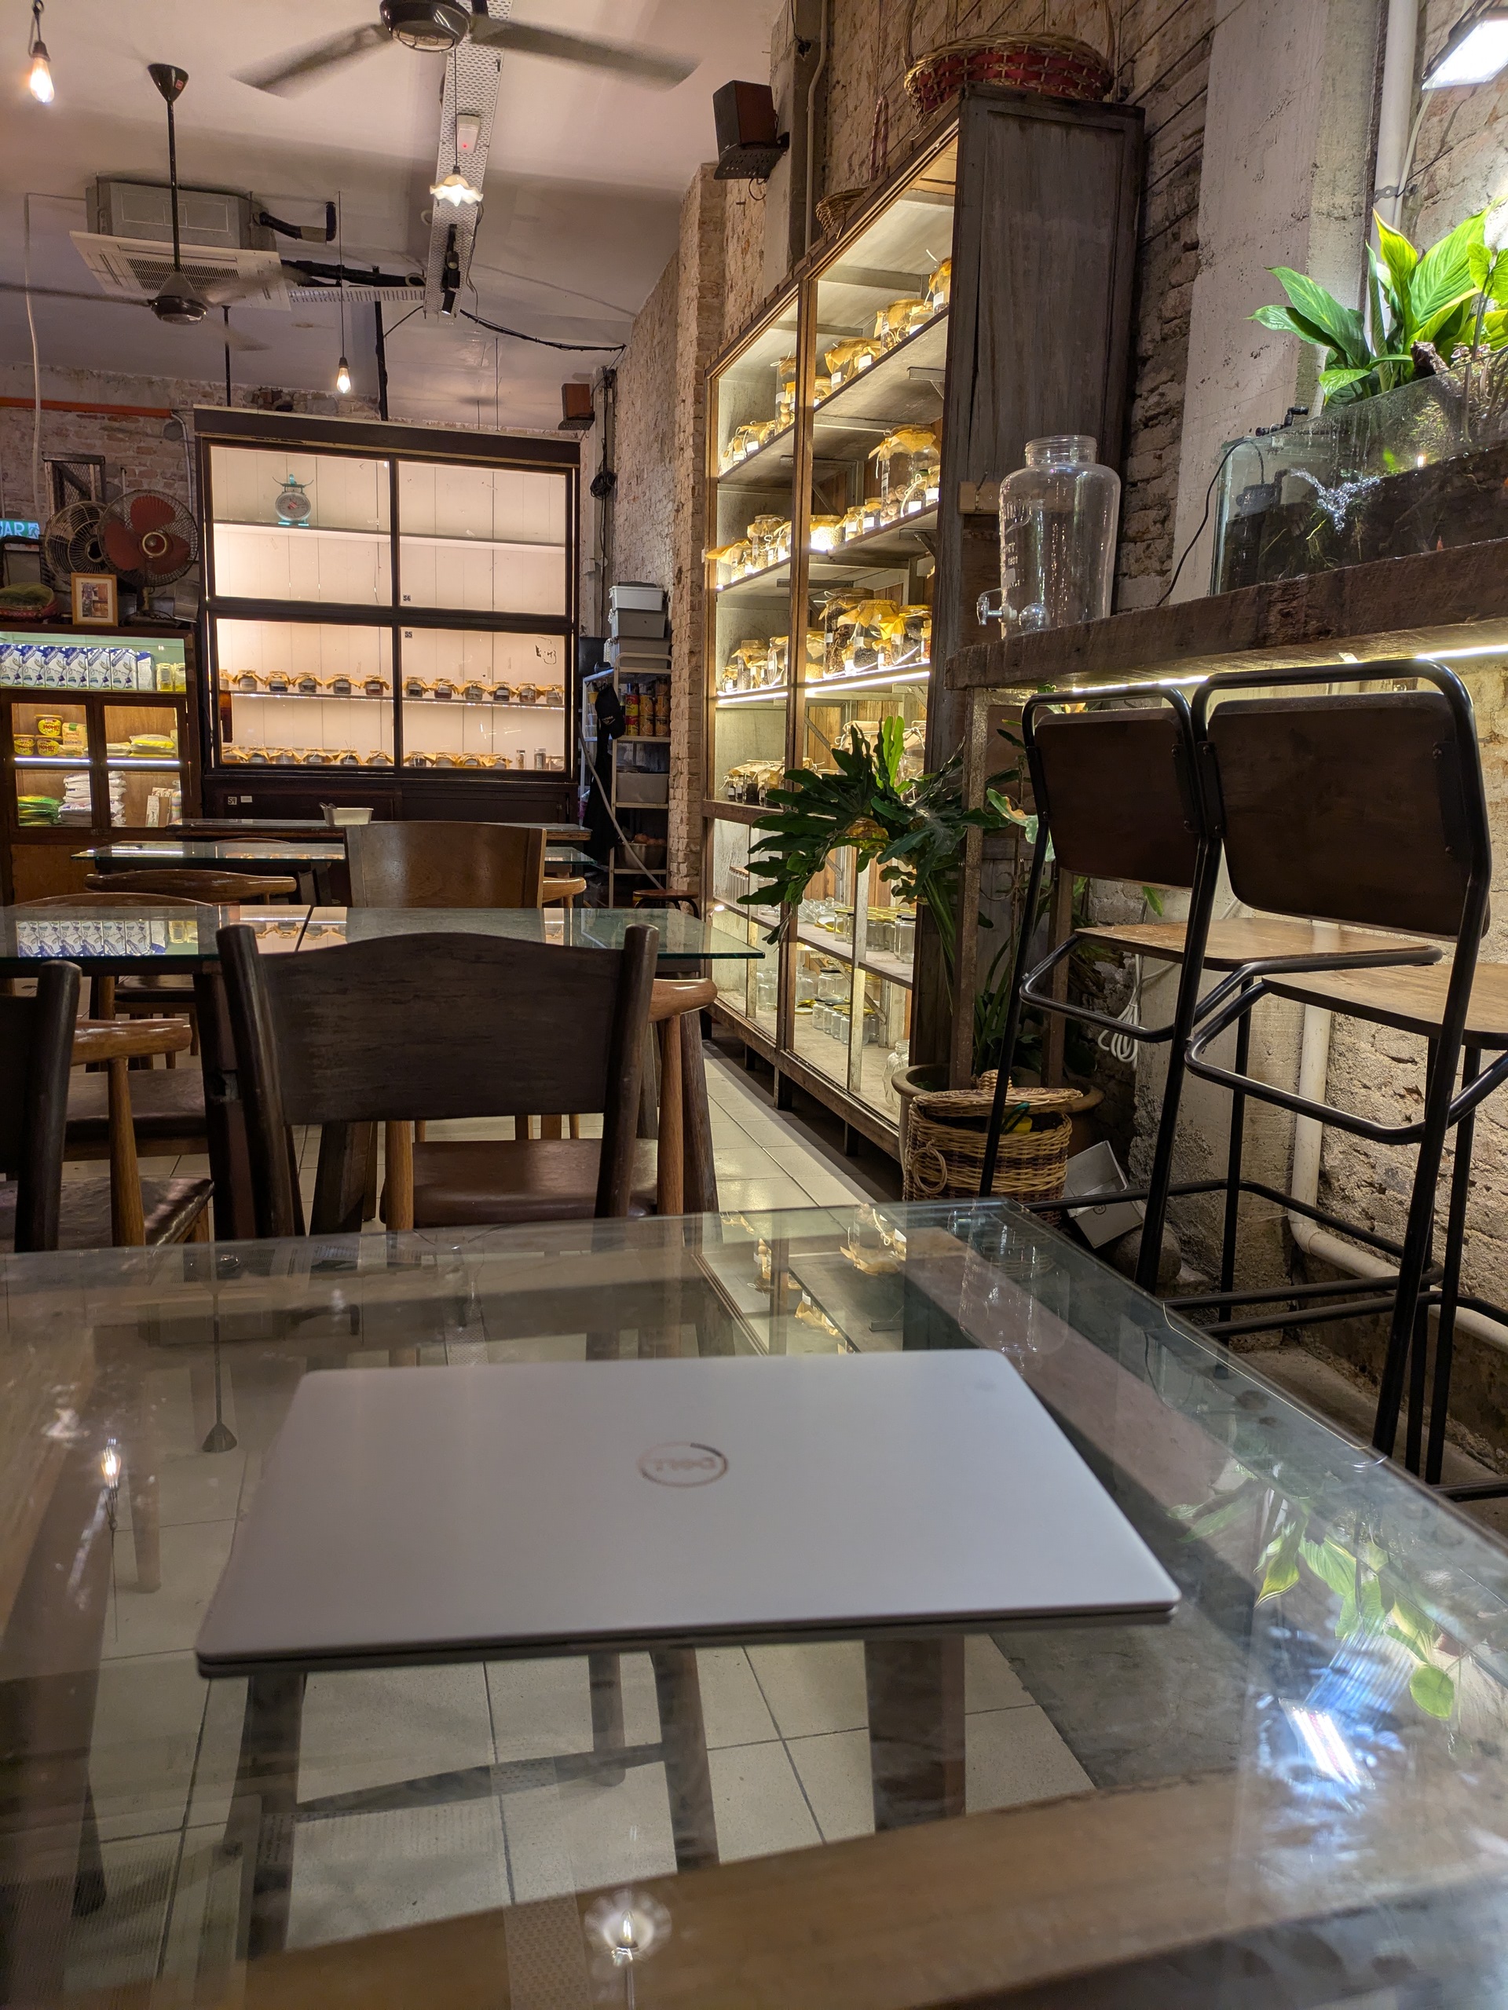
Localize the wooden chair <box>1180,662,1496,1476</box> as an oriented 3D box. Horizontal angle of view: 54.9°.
[{"bbox_3d":[0.795,0.210,1.694,0.560,1.166,0.465,-2,10,-17],"label":"wooden chair"}]

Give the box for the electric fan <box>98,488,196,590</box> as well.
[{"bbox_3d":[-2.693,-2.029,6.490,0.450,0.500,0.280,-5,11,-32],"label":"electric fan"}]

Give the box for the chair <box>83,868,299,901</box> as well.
[{"bbox_3d":[-1.411,0.014,3.738,0.510,0.770,0.520,0,10,-10],"label":"chair"}]

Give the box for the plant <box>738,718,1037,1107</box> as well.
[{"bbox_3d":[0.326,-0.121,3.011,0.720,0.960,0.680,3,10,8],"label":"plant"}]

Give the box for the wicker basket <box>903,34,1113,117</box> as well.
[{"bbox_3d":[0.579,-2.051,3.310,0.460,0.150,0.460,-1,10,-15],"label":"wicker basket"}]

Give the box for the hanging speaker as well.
[{"bbox_3d":[-0.015,-3.345,5.514,0.190,0.235,0.165,-17,20,-27],"label":"hanging speaker"}]

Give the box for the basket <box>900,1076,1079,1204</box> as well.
[{"bbox_3d":[0.446,0.370,2.793,0.320,0.470,0.320,3,10,9],"label":"basket"}]

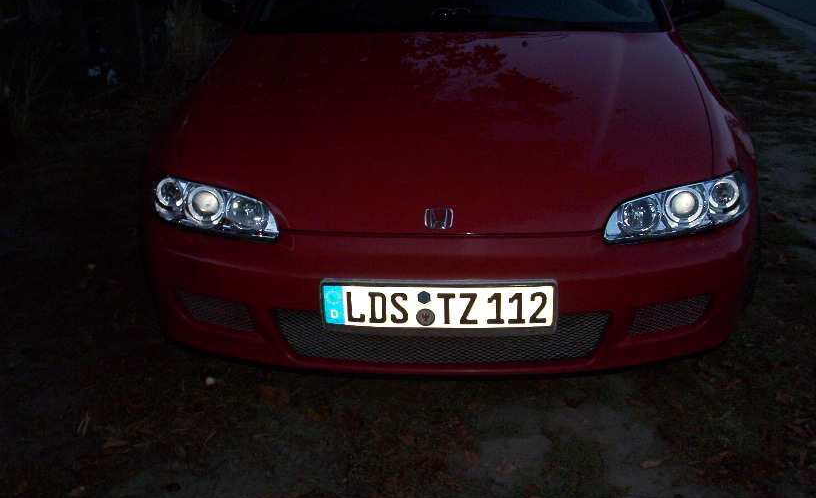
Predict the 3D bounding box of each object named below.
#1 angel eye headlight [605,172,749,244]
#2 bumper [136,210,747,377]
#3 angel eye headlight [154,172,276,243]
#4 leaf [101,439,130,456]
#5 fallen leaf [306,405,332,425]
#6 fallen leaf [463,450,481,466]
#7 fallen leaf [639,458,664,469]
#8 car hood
[{"bbox_3d":[0.639,-0.105,2.166,0.385,0.125,0.280,0,22,5],"label":"angel eye headlight"},{"bbox_3d":[0.085,0.073,2.292,1.650,0.385,0.470,1,21,4],"label":"bumper"},{"bbox_3d":[-0.478,-0.115,2.255,0.385,0.125,0.280,0,22,5],"label":"angel eye headlight"},{"bbox_3d":[-0.703,0.478,2.213,0.065,0.018,0.053,-13,24,-29],"label":"leaf"},{"bbox_3d":[-0.225,0.420,2.346,0.052,0.018,0.085,-19,27,-38],"label":"fallen leaf"},{"bbox_3d":[0.156,0.503,2.260,0.035,0.015,0.068,-13,25,-28],"label":"fallen leaf"},{"bbox_3d":[0.563,0.495,2.127,0.064,0.018,0.021,-11,23,-24],"label":"fallen leaf"},{"bbox_3d":[0.109,-0.360,2.539,1.400,0.330,1.030,0,22,5],"label":"car hood"}]

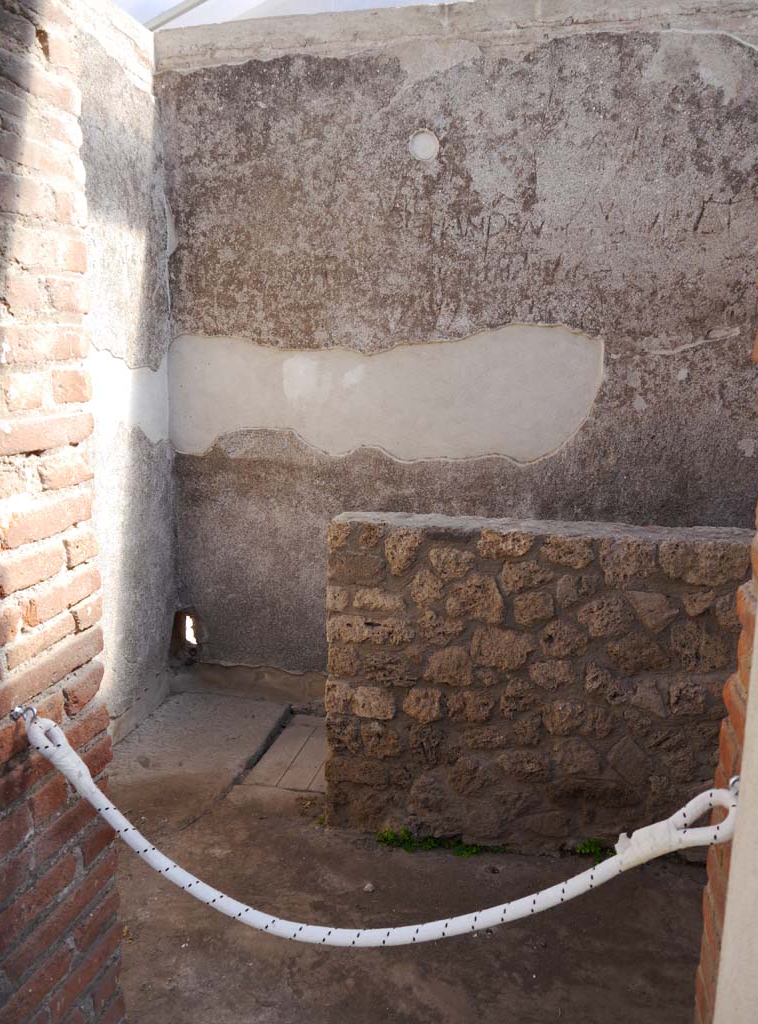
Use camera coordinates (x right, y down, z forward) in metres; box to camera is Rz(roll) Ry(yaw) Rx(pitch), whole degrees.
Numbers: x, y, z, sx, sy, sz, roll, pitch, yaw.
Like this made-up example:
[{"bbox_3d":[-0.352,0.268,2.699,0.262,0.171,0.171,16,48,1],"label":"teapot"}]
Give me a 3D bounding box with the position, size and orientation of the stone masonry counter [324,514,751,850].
[{"bbox_3d":[0.542,0.560,2.668,1.402,1.038,0.250,3,10,13],"label":"stone masonry counter"}]

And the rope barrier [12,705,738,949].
[{"bbox_3d":[-0.049,0.465,1.151,0.996,0.313,0.070,3,10,13],"label":"rope barrier"}]

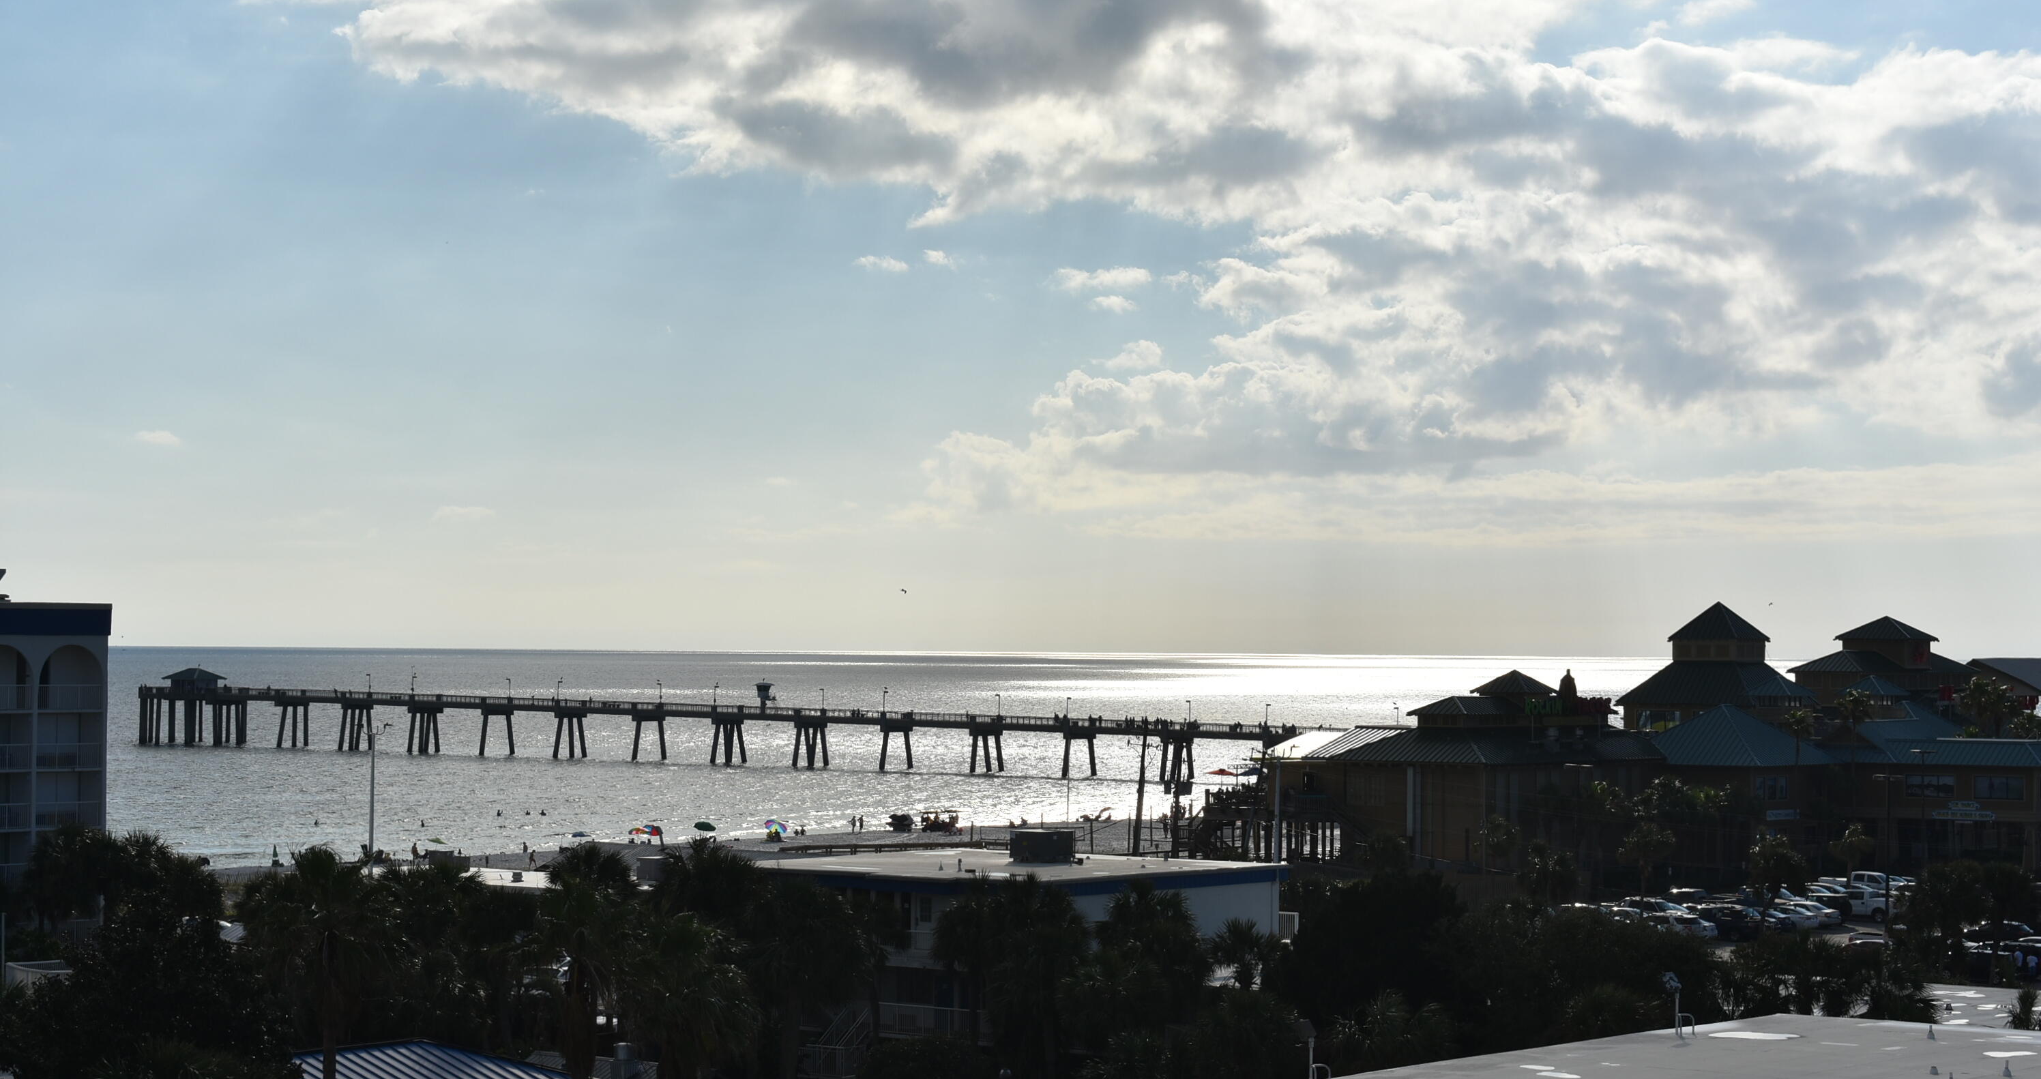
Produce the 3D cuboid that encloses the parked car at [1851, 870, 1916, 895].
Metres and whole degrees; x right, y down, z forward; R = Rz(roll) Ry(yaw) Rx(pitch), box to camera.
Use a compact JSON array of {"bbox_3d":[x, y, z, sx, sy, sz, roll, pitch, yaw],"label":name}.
[{"bbox_3d":[57.466,23.404,276.000,5.600,1.900,2.000,-1,-2,41],"label":"parked car"}]

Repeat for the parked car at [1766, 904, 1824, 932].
[{"bbox_3d":[44.400,21.920,237.600,4.600,1.460,1.820,-1,-2,36],"label":"parked car"}]

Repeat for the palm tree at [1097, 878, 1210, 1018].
[{"bbox_3d":[4.480,15.710,139.000,3.800,8.400,3.800,0,-1,0],"label":"palm tree"}]

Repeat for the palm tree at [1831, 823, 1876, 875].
[{"bbox_3d":[51.323,20.338,251.928,2.900,5.670,2.900,0,-1,12],"label":"palm tree"}]

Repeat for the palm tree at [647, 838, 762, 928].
[{"bbox_3d":[-10.200,14.905,133.000,3.700,10.445,3.700,0,-1,0],"label":"palm tree"}]

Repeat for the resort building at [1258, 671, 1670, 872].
[{"bbox_3d":[30.700,16.120,274.000,15.500,14.400,25.000,-1,-2,36],"label":"resort building"}]

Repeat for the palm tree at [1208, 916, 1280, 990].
[{"bbox_3d":[7.572,16.312,138.911,2.600,6.970,2.600,0,-1,3],"label":"palm tree"}]

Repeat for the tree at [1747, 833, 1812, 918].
[{"bbox_3d":[43.704,20.012,236.000,3.500,6.404,3.500,0,-1,0],"label":"tree"}]

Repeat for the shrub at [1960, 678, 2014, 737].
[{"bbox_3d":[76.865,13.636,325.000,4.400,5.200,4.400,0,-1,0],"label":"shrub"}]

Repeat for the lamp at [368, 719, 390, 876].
[{"bbox_3d":[-25.304,13.628,159.835,1.300,12.960,0.500,1,-1,-9],"label":"lamp"}]

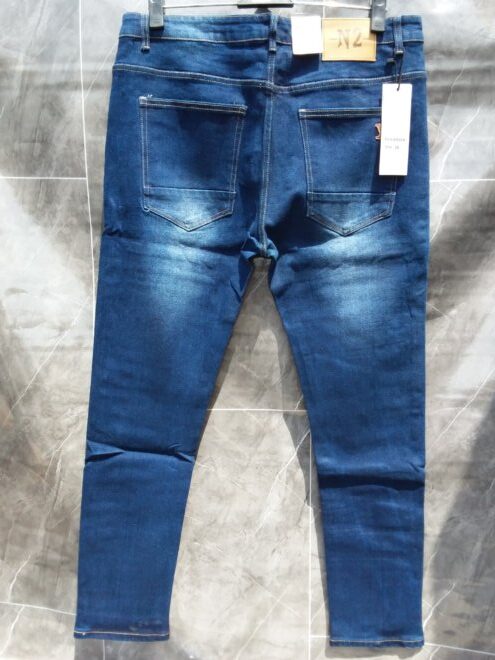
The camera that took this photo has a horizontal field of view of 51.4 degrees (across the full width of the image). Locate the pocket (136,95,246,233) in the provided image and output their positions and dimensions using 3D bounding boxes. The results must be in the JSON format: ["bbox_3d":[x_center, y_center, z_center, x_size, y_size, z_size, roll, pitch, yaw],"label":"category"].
[{"bbox_3d":[-0.083,-0.252,0.780,0.160,0.193,0.015,0,8,0],"label":"pocket"}]

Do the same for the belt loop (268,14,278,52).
[{"bbox_3d":[0.038,-0.436,0.755,0.014,0.055,0.008,0,8,0],"label":"belt loop"}]

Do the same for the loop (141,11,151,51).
[{"bbox_3d":[-0.151,-0.439,0.760,0.014,0.055,0.008,0,8,0],"label":"loop"}]

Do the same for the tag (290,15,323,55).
[{"bbox_3d":[0.086,-0.430,0.750,0.045,0.055,0.003,0,8,0],"label":"tag"}]

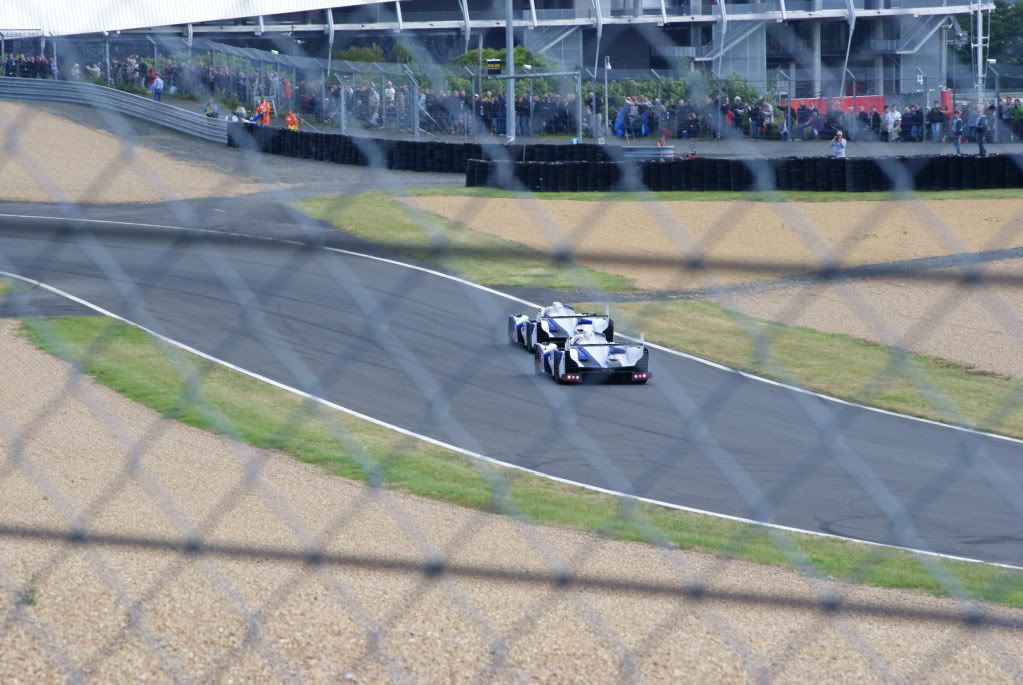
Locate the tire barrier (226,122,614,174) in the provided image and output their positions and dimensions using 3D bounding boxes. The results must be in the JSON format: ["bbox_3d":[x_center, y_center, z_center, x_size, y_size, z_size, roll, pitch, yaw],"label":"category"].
[{"bbox_3d":[-6.000,-7.950,236.000,4.200,1.200,40.000,-1,3,-23],"label":"tire barrier"}]

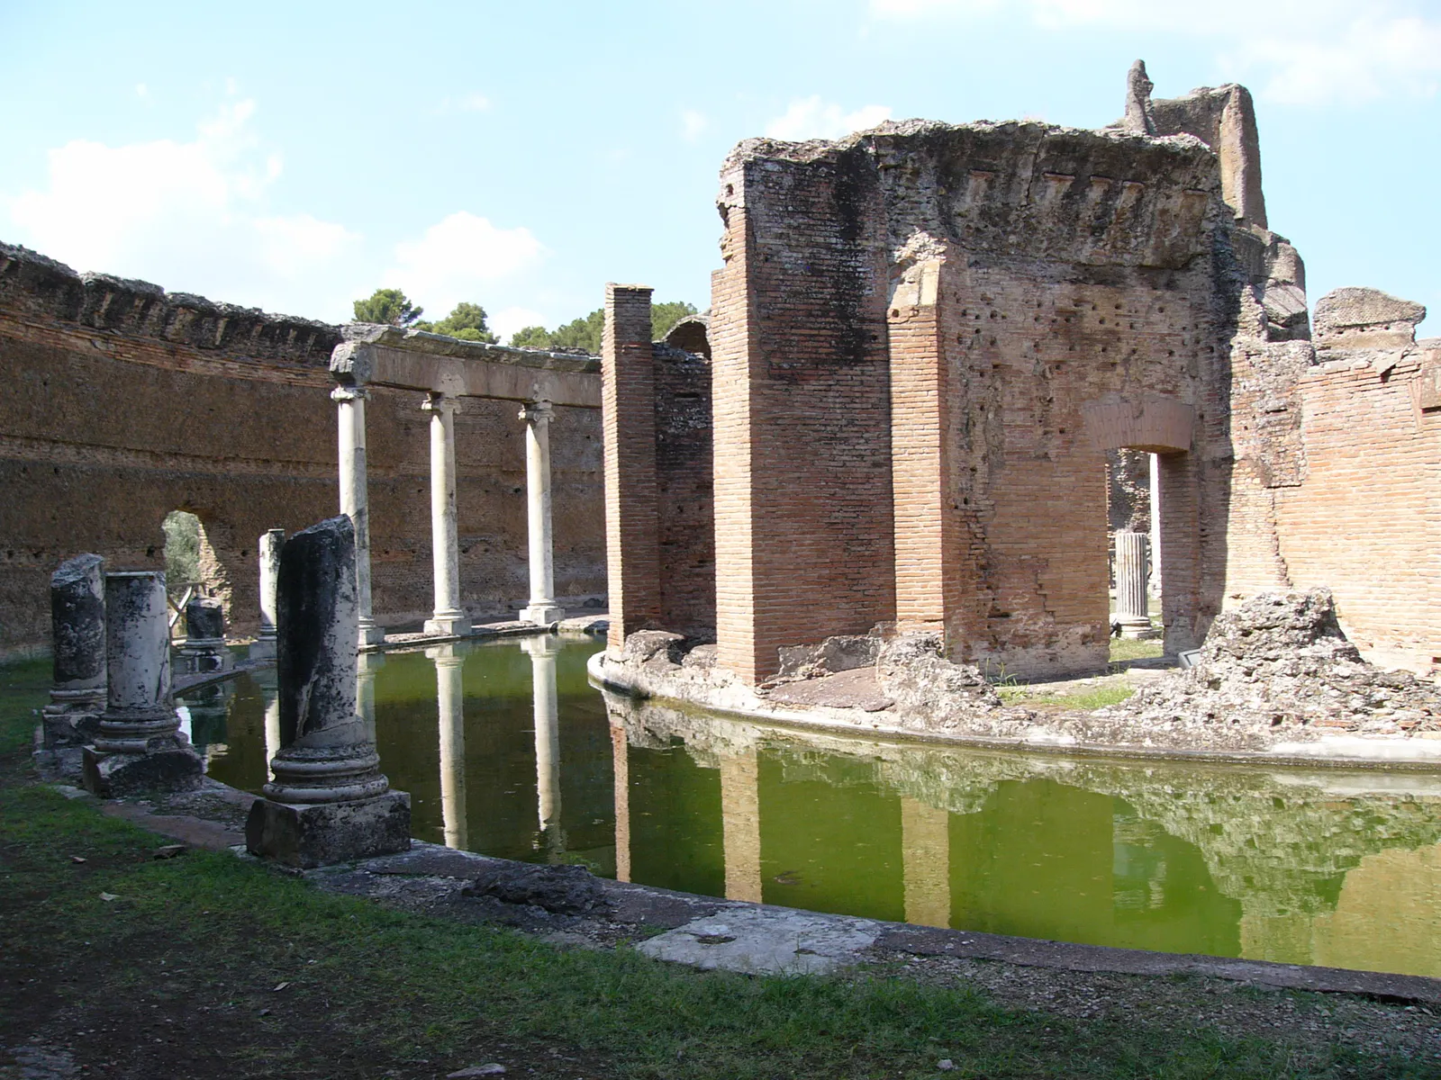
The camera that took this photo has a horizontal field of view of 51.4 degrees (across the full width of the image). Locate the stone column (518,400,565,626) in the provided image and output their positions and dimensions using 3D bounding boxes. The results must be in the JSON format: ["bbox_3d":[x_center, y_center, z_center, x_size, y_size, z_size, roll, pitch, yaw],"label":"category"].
[{"bbox_3d":[-3.731,-0.556,30.963,0.640,4.612,0.640,-2,0,37],"label":"stone column"}]

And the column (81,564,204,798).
[{"bbox_3d":[-4.017,0.979,10.338,0.640,1.514,0.640,-2,0,-35],"label":"column"}]

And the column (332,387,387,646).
[{"bbox_3d":[-6.317,-0.453,26.030,0.640,4.552,0.640,-2,0,19],"label":"column"}]

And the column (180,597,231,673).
[{"bbox_3d":[-7.176,1.325,20.842,0.640,1.037,0.640,-2,0,1],"label":"column"}]

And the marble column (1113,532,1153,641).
[{"bbox_3d":[5.912,0.632,21.559,0.570,1.506,0.570,-2,0,14],"label":"marble column"}]

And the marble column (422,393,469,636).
[{"bbox_3d":[-5.242,-0.499,28.558,0.640,4.583,0.640,-2,0,28],"label":"marble column"}]

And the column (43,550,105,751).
[{"bbox_3d":[-5.421,0.960,12.726,0.640,1.642,0.640,-2,0,-26],"label":"column"}]

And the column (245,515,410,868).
[{"bbox_3d":[-2.164,0.774,8.099,0.640,1.806,0.640,-2,0,-44],"label":"column"}]

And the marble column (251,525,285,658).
[{"bbox_3d":[-6.942,0.837,23.398,0.640,2.006,0.640,-2,0,10],"label":"marble column"}]

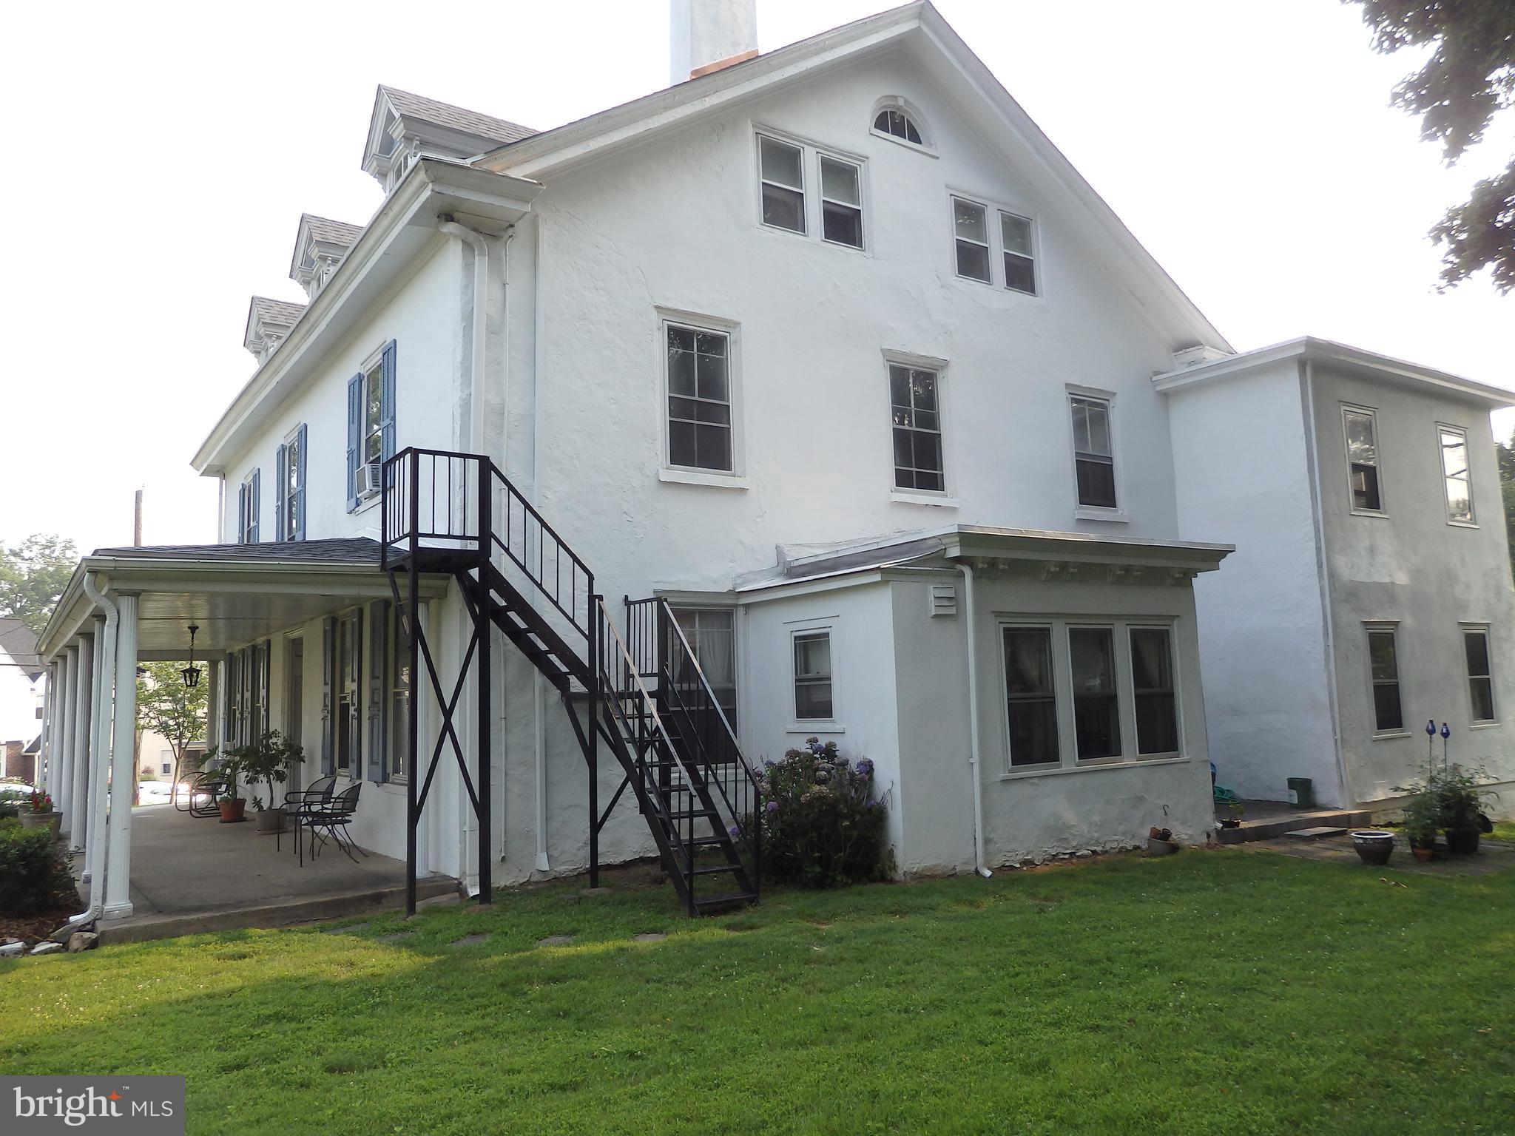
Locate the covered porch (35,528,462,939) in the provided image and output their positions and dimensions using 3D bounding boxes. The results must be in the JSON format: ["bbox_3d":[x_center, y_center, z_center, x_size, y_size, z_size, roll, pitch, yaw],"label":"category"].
[{"bbox_3d":[-8.171,1.837,15.432,3.233,3.887,14.266,3,-8,-35],"label":"covered porch"}]

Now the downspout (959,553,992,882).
[{"bbox_3d":[2.213,1.509,11.098,0.214,3.157,0.203,3,-8,-34],"label":"downspout"}]

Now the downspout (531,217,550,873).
[{"bbox_3d":[-2.247,-0.337,11.427,0.097,6.917,0.097,3,-8,-35],"label":"downspout"}]

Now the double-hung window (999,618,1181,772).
[{"bbox_3d":[3.758,1.368,12.136,2.987,1.586,0.144,3,-8,-34],"label":"double-hung window"}]

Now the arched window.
[{"bbox_3d":[1.923,-6.071,14.949,0.927,0.412,0.144,3,-8,-34],"label":"arched window"}]

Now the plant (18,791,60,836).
[{"bbox_3d":[-9.125,3.210,13.928,0.535,0.728,0.535,3,-8,-34],"label":"plant"}]

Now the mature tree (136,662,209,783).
[{"bbox_3d":[-18.151,4.322,34.000,4.500,6.300,4.500,3,-8,-34],"label":"mature tree"}]

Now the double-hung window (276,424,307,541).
[{"bbox_3d":[-7.363,-1.248,17.283,0.115,1.784,2.138,3,-8,-35],"label":"double-hung window"}]

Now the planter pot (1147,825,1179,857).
[{"bbox_3d":[4.048,2.714,10.943,0.290,0.260,0.290,-2,-6,0],"label":"planter pot"}]

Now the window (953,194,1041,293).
[{"bbox_3d":[3.447,-4.655,15.815,1.720,1.174,0.144,3,-8,-34],"label":"window"}]

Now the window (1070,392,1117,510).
[{"bbox_3d":[5.176,-1.769,16.902,0.980,1.740,0.115,3,-8,-35],"label":"window"}]

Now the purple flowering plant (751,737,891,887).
[{"bbox_3d":[0.481,2.362,10.770,1.148,1.352,1.413,3,-8,-35],"label":"purple flowering plant"}]

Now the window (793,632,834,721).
[{"bbox_3d":[0.606,1.157,11.792,0.096,0.979,0.674,3,-8,-34],"label":"window"}]

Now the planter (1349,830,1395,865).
[{"bbox_3d":[6.429,2.928,11.466,0.448,0.314,0.448,3,-8,-34],"label":"planter"}]

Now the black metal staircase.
[{"bbox_3d":[-1.705,0.929,9.799,2.596,4.058,2.482,3,-8,-34],"label":"black metal staircase"}]

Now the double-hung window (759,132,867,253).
[{"bbox_3d":[0.707,-4.839,14.169,1.767,1.263,0.115,3,-8,-35],"label":"double-hung window"}]

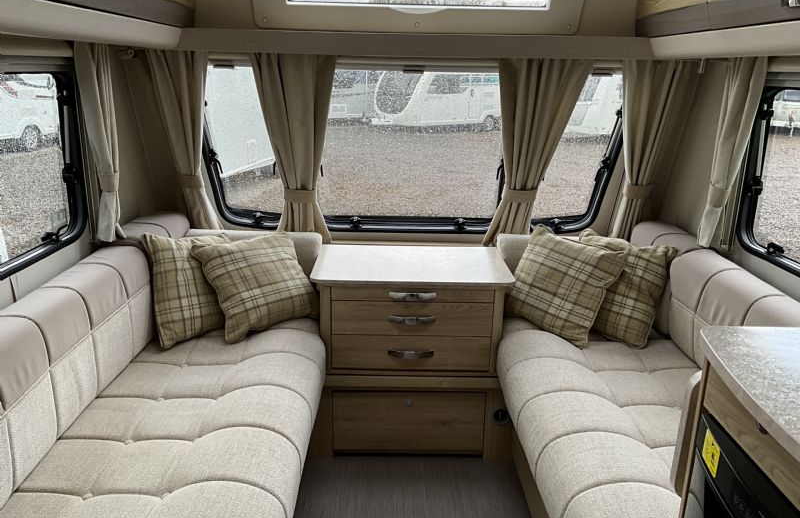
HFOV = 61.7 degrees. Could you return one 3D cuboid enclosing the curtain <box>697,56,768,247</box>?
[{"bbox_3d":[1.123,-0.359,2.346,0.110,0.655,0.230,1,17,-1],"label":"curtain"}]

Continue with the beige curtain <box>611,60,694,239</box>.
[{"bbox_3d":[0.890,-0.388,2.532,0.270,0.700,0.110,4,17,8],"label":"beige curtain"}]

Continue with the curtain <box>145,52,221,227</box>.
[{"bbox_3d":[-0.790,-0.412,2.504,0.250,0.700,0.110,-2,17,-11],"label":"curtain"}]

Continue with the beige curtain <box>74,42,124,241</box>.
[{"bbox_3d":[-1.021,-0.394,2.318,0.110,0.660,0.220,1,17,-1],"label":"beige curtain"}]

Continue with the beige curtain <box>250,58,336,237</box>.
[{"bbox_3d":[-0.401,-0.412,2.564,0.325,0.710,0.110,1,17,-1],"label":"beige curtain"}]

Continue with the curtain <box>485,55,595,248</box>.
[{"bbox_3d":[0.494,-0.401,2.583,0.385,0.710,0.110,1,17,-1],"label":"curtain"}]

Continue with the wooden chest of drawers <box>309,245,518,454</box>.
[{"bbox_3d":[0.035,0.356,2.537,0.683,0.715,0.410,1,17,-1],"label":"wooden chest of drawers"}]

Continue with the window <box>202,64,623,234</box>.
[{"bbox_3d":[0.052,-0.424,2.642,1.600,0.640,0.090,1,17,-1],"label":"window"}]

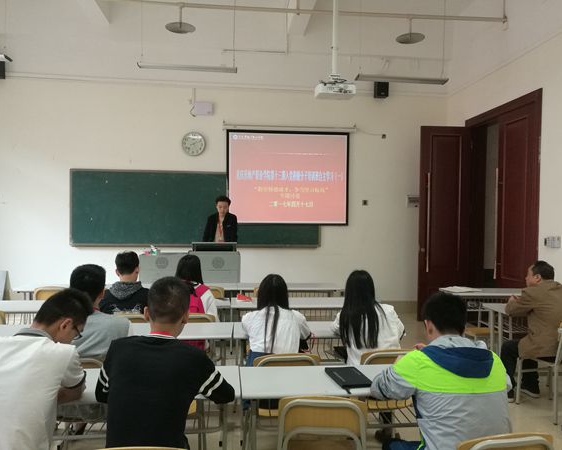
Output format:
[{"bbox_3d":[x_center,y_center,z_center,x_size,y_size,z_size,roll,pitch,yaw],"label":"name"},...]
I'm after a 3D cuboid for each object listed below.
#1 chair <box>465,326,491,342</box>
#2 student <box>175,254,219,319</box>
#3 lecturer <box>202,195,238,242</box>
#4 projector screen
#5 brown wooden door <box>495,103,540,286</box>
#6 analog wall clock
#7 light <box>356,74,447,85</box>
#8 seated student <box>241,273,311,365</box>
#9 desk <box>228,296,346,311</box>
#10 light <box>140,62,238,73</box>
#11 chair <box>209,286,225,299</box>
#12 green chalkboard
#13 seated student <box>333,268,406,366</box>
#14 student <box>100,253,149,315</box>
[{"bbox_3d":[1.986,1.103,4.684,0.430,0.790,0.390,1,0,-6],"label":"chair"},{"bbox_3d":[-0.741,0.875,3.976,0.460,1.250,0.700,0,1,-4],"label":"student"},{"bbox_3d":[-0.882,0.430,6.748,0.530,1.710,0.420,1,0,-6],"label":"lecturer"},{"bbox_3d":[0.131,-0.759,7.683,2.016,1.527,0.040,1,0,-6],"label":"projector screen"},{"bbox_3d":[2.851,0.051,5.715,0.070,2.880,0.780,0,1,-4],"label":"brown wooden door"},{"bbox_3d":[-1.363,-1.269,7.326,0.370,0.375,0.050,0,1,-4],"label":"analog wall clock"},{"bbox_3d":[1.695,-2.044,6.574,1.260,0.060,0.200,1,0,-6],"label":"light"},{"bbox_3d":[-0.024,0.904,3.054,0.460,1.181,0.720,1,0,-6],"label":"seated student"},{"bbox_3d":[0.132,1.114,4.394,1.200,0.760,0.440,0,1,-4],"label":"desk"},{"bbox_3d":[-1.150,-1.958,5.838,1.240,0.090,0.180,0,1,-4],"label":"light"},{"bbox_3d":[-0.810,1.063,5.182,0.400,0.810,0.470,0,1,-4],"label":"chair"},{"bbox_3d":[-1.302,-0.240,7.349,3.900,1.190,0.070,0,1,-4],"label":"green chalkboard"},{"bbox_3d":[0.579,0.897,3.140,0.480,1.206,0.720,1,0,-6],"label":"seated student"},{"bbox_3d":[-1.280,0.856,3.936,0.480,1.270,0.700,0,1,-4],"label":"student"}]

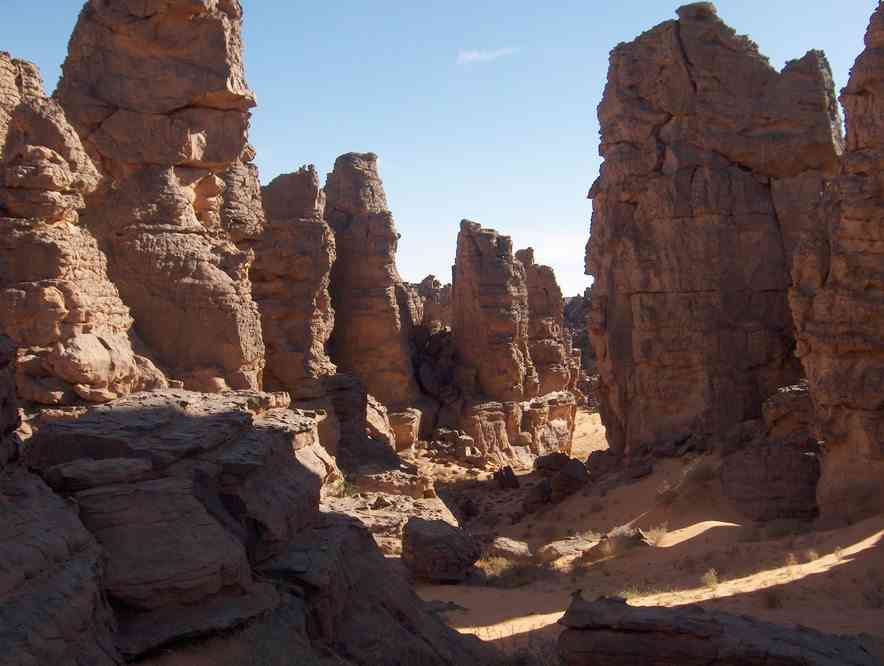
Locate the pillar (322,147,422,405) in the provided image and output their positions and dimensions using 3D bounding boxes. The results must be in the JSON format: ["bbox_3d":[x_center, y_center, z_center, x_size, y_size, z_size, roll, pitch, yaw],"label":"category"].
[{"bbox_3d":[-3.270,-2.470,47.000,4.400,11.800,4.400,0,1,0],"label":"pillar"}]

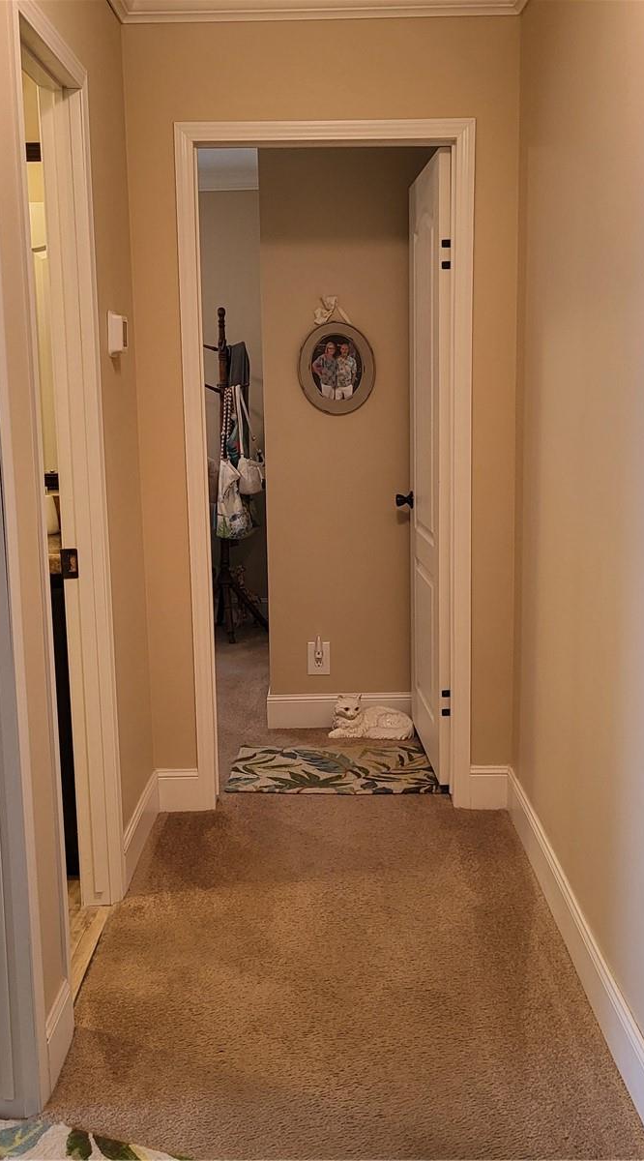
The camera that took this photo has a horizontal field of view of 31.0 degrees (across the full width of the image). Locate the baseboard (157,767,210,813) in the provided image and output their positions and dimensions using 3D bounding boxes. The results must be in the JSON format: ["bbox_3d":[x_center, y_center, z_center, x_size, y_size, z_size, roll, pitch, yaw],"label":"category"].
[{"bbox_3d":[-0.458,0.673,3.728,0.160,0.135,0.016,-1,10,0],"label":"baseboard"}]

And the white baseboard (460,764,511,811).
[{"bbox_3d":[0.533,0.659,3.725,0.146,0.135,0.016,-1,10,0],"label":"white baseboard"}]

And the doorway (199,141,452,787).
[{"bbox_3d":[0.026,-0.280,3.615,0.753,2.036,0.120,-1,10,0],"label":"doorway"}]

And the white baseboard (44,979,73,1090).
[{"bbox_3d":[-0.531,0.916,2.356,0.016,0.135,0.199,-1,10,0],"label":"white baseboard"}]

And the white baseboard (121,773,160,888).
[{"bbox_3d":[-0.530,0.724,3.449,0.016,0.135,0.583,-1,10,0],"label":"white baseboard"}]

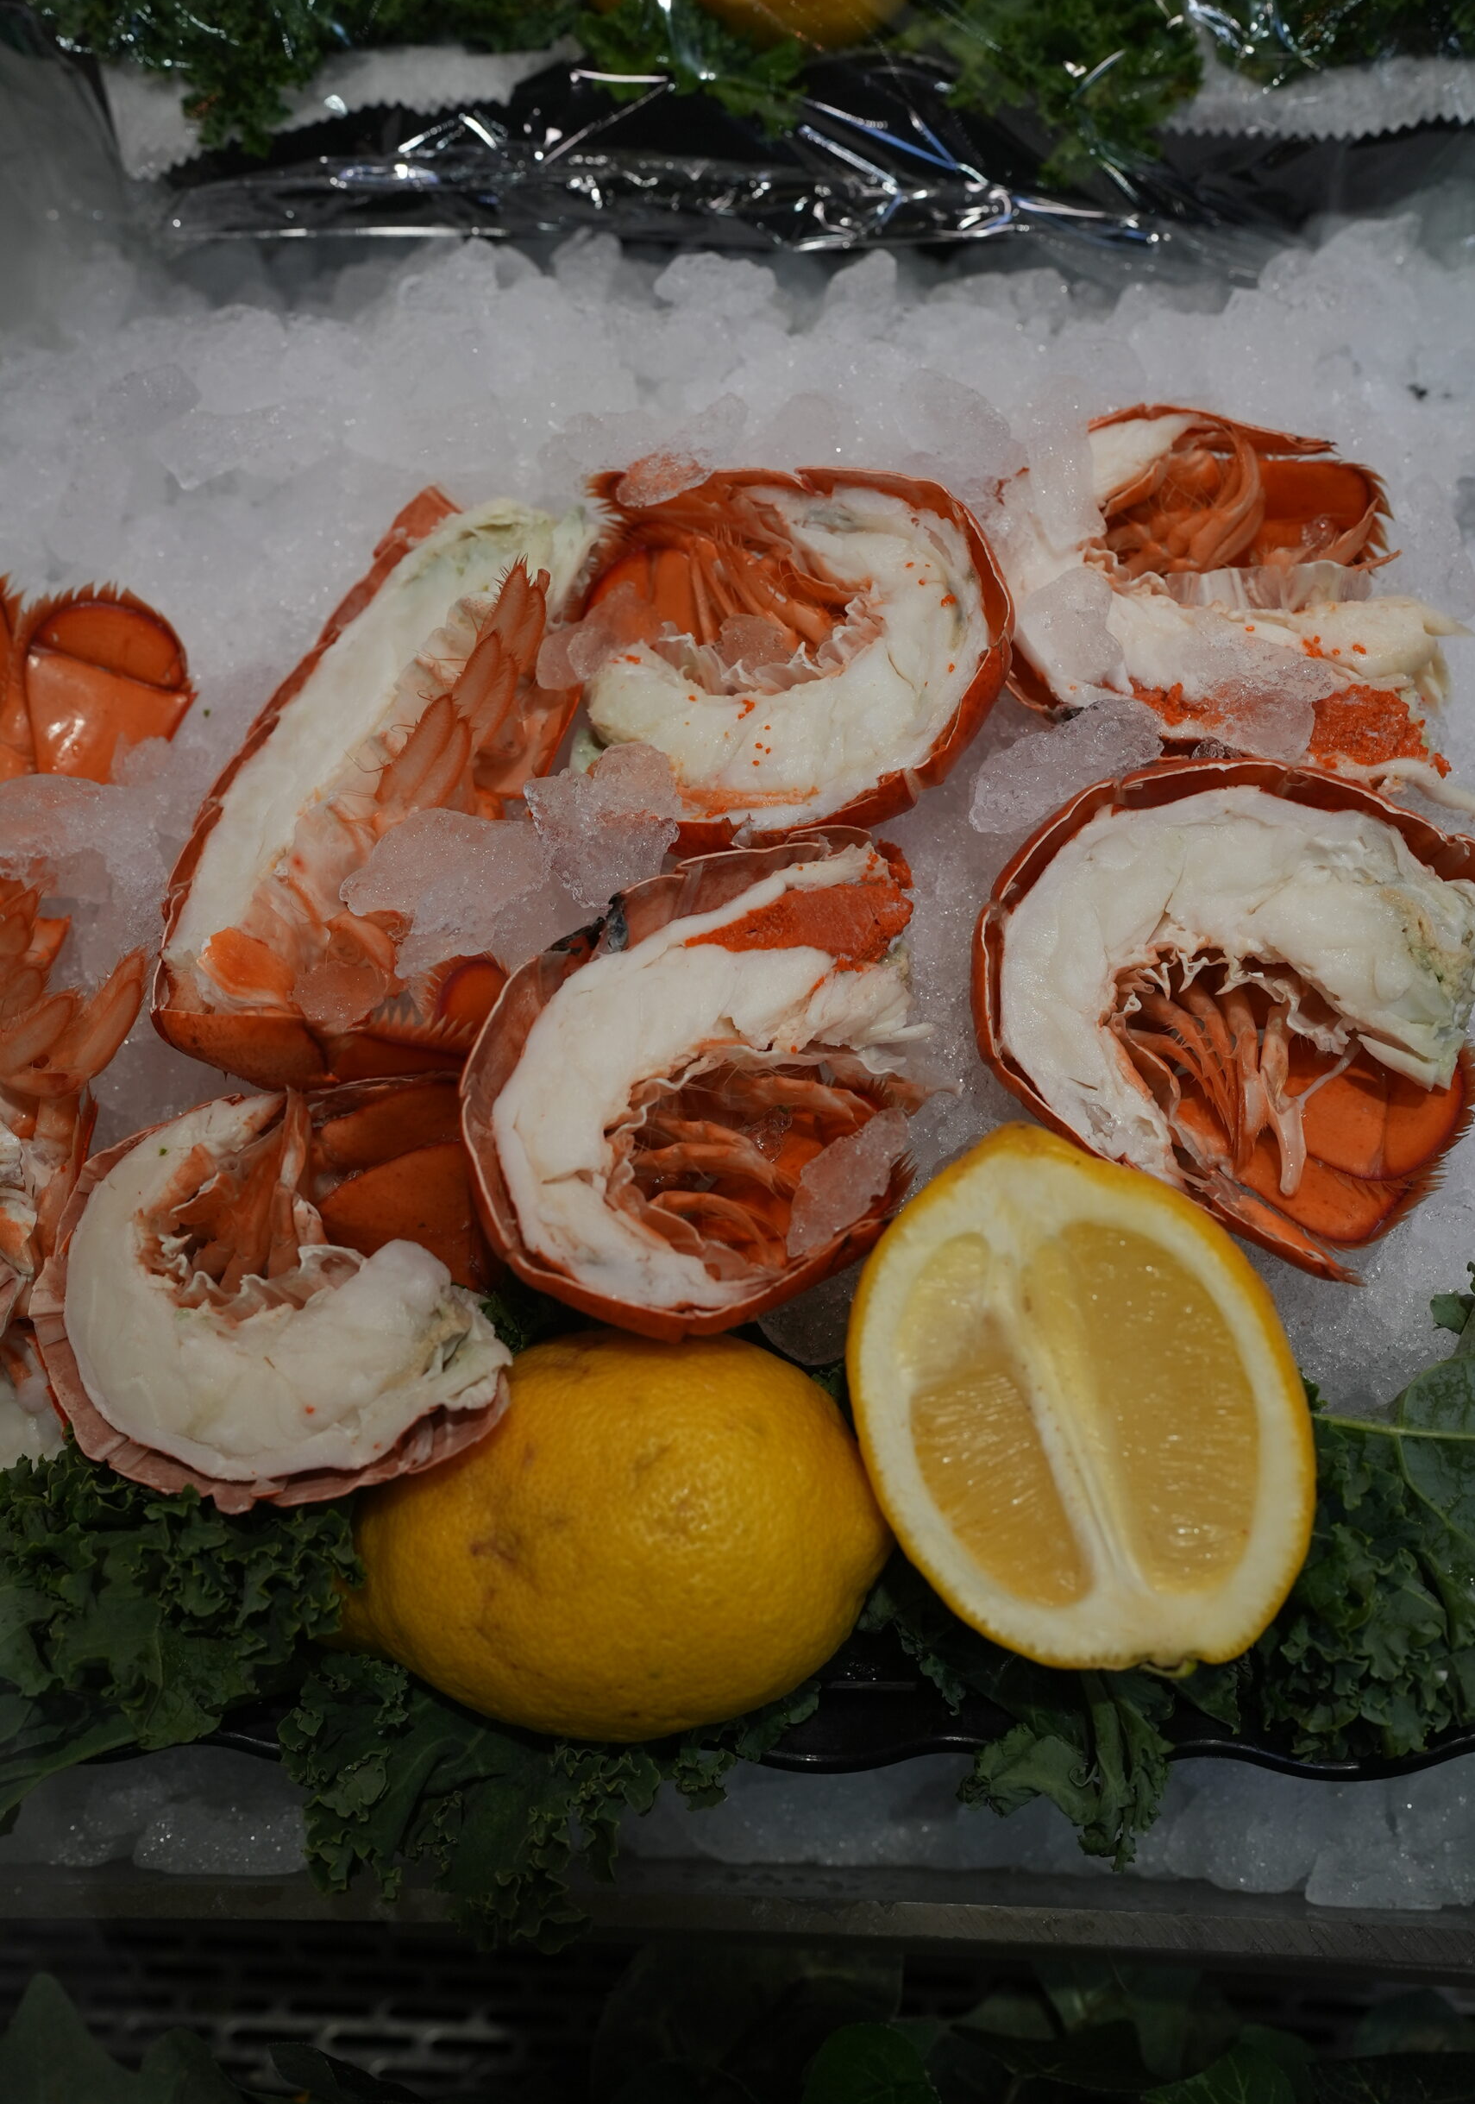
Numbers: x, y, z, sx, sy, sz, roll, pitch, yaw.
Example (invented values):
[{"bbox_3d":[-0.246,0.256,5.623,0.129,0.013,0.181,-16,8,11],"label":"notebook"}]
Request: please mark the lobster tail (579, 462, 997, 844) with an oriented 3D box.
[{"bbox_3d":[0.011,-0.078,0.455,0.091,0.034,0.090,1,64,-1],"label":"lobster tail"}]

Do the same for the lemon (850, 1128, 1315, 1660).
[{"bbox_3d":[0.056,0.056,0.344,0.066,0.036,0.085,-19,78,10],"label":"lemon"}]

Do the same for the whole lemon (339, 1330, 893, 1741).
[{"bbox_3d":[-0.019,0.079,0.350,0.089,0.065,0.065,-9,46,0],"label":"whole lemon"}]

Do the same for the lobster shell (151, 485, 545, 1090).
[{"bbox_3d":[-0.065,-0.049,0.441,0.068,0.036,0.140,19,64,4],"label":"lobster shell"}]

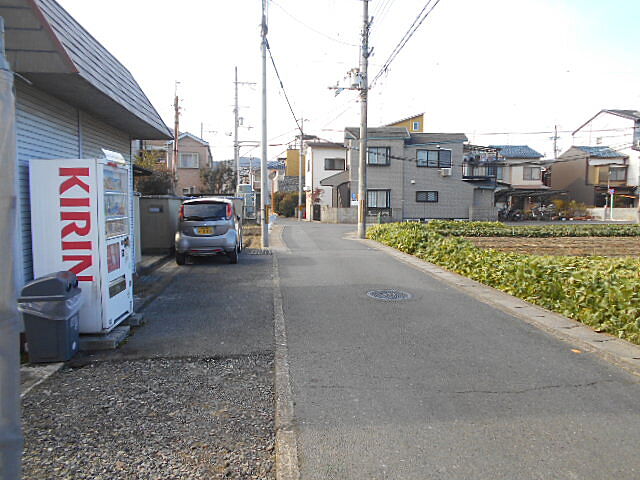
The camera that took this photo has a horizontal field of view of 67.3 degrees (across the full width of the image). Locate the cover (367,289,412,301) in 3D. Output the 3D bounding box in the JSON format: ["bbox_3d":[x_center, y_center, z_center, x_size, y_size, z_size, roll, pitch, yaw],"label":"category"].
[{"bbox_3d":[1.136,0.909,7.858,0.720,0.040,0.720,0,5,-6],"label":"cover"}]

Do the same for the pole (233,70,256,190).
[{"bbox_3d":[-6.395,-8.133,40.473,2.000,12.400,0.500,0,5,-6],"label":"pole"}]

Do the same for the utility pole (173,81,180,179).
[{"bbox_3d":[-8.732,-5.216,29.139,0.450,8.500,0.420,0,5,-6],"label":"utility pole"}]

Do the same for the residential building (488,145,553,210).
[{"bbox_3d":[18.591,-5.671,46.604,4.600,7.000,7.500,0,4,0],"label":"residential building"}]

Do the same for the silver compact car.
[{"bbox_3d":[-2.832,-0.308,12.646,1.475,1.600,3.395,-1,4,-7],"label":"silver compact car"}]

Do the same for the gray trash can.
[{"bbox_3d":[-2.621,0.725,4.705,0.430,0.850,0.420,-1,5,-9],"label":"gray trash can"}]

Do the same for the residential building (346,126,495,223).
[{"bbox_3d":[7.592,-5.268,39.011,10.600,7.400,8.000,0,4,0],"label":"residential building"}]

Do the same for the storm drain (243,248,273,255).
[{"bbox_3d":[-1.805,0.385,13.952,0.870,0.050,1.150,0,5,-6],"label":"storm drain"}]

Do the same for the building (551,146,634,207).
[{"bbox_3d":[26.591,-5.713,47.003,4.400,7.000,7.400,0,4,0],"label":"building"}]

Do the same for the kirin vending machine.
[{"bbox_3d":[-2.635,0.040,5.500,0.740,1.830,0.970,0,4,-5],"label":"kirin vending machine"}]

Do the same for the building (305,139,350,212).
[{"bbox_3d":[0.542,-5.028,41.235,3.600,6.600,6.000,-1,4,-6],"label":"building"}]

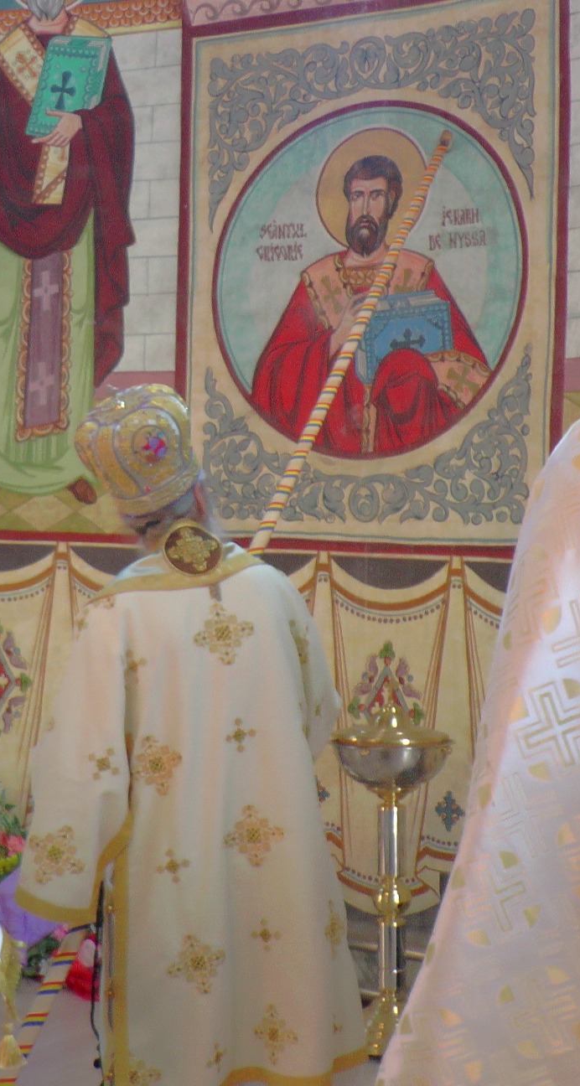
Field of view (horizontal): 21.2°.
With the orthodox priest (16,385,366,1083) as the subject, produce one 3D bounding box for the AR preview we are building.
[{"bbox_3d":[-0.240,0.506,3.750,0.820,1.780,0.600,1,1,6],"label":"orthodox priest"}]

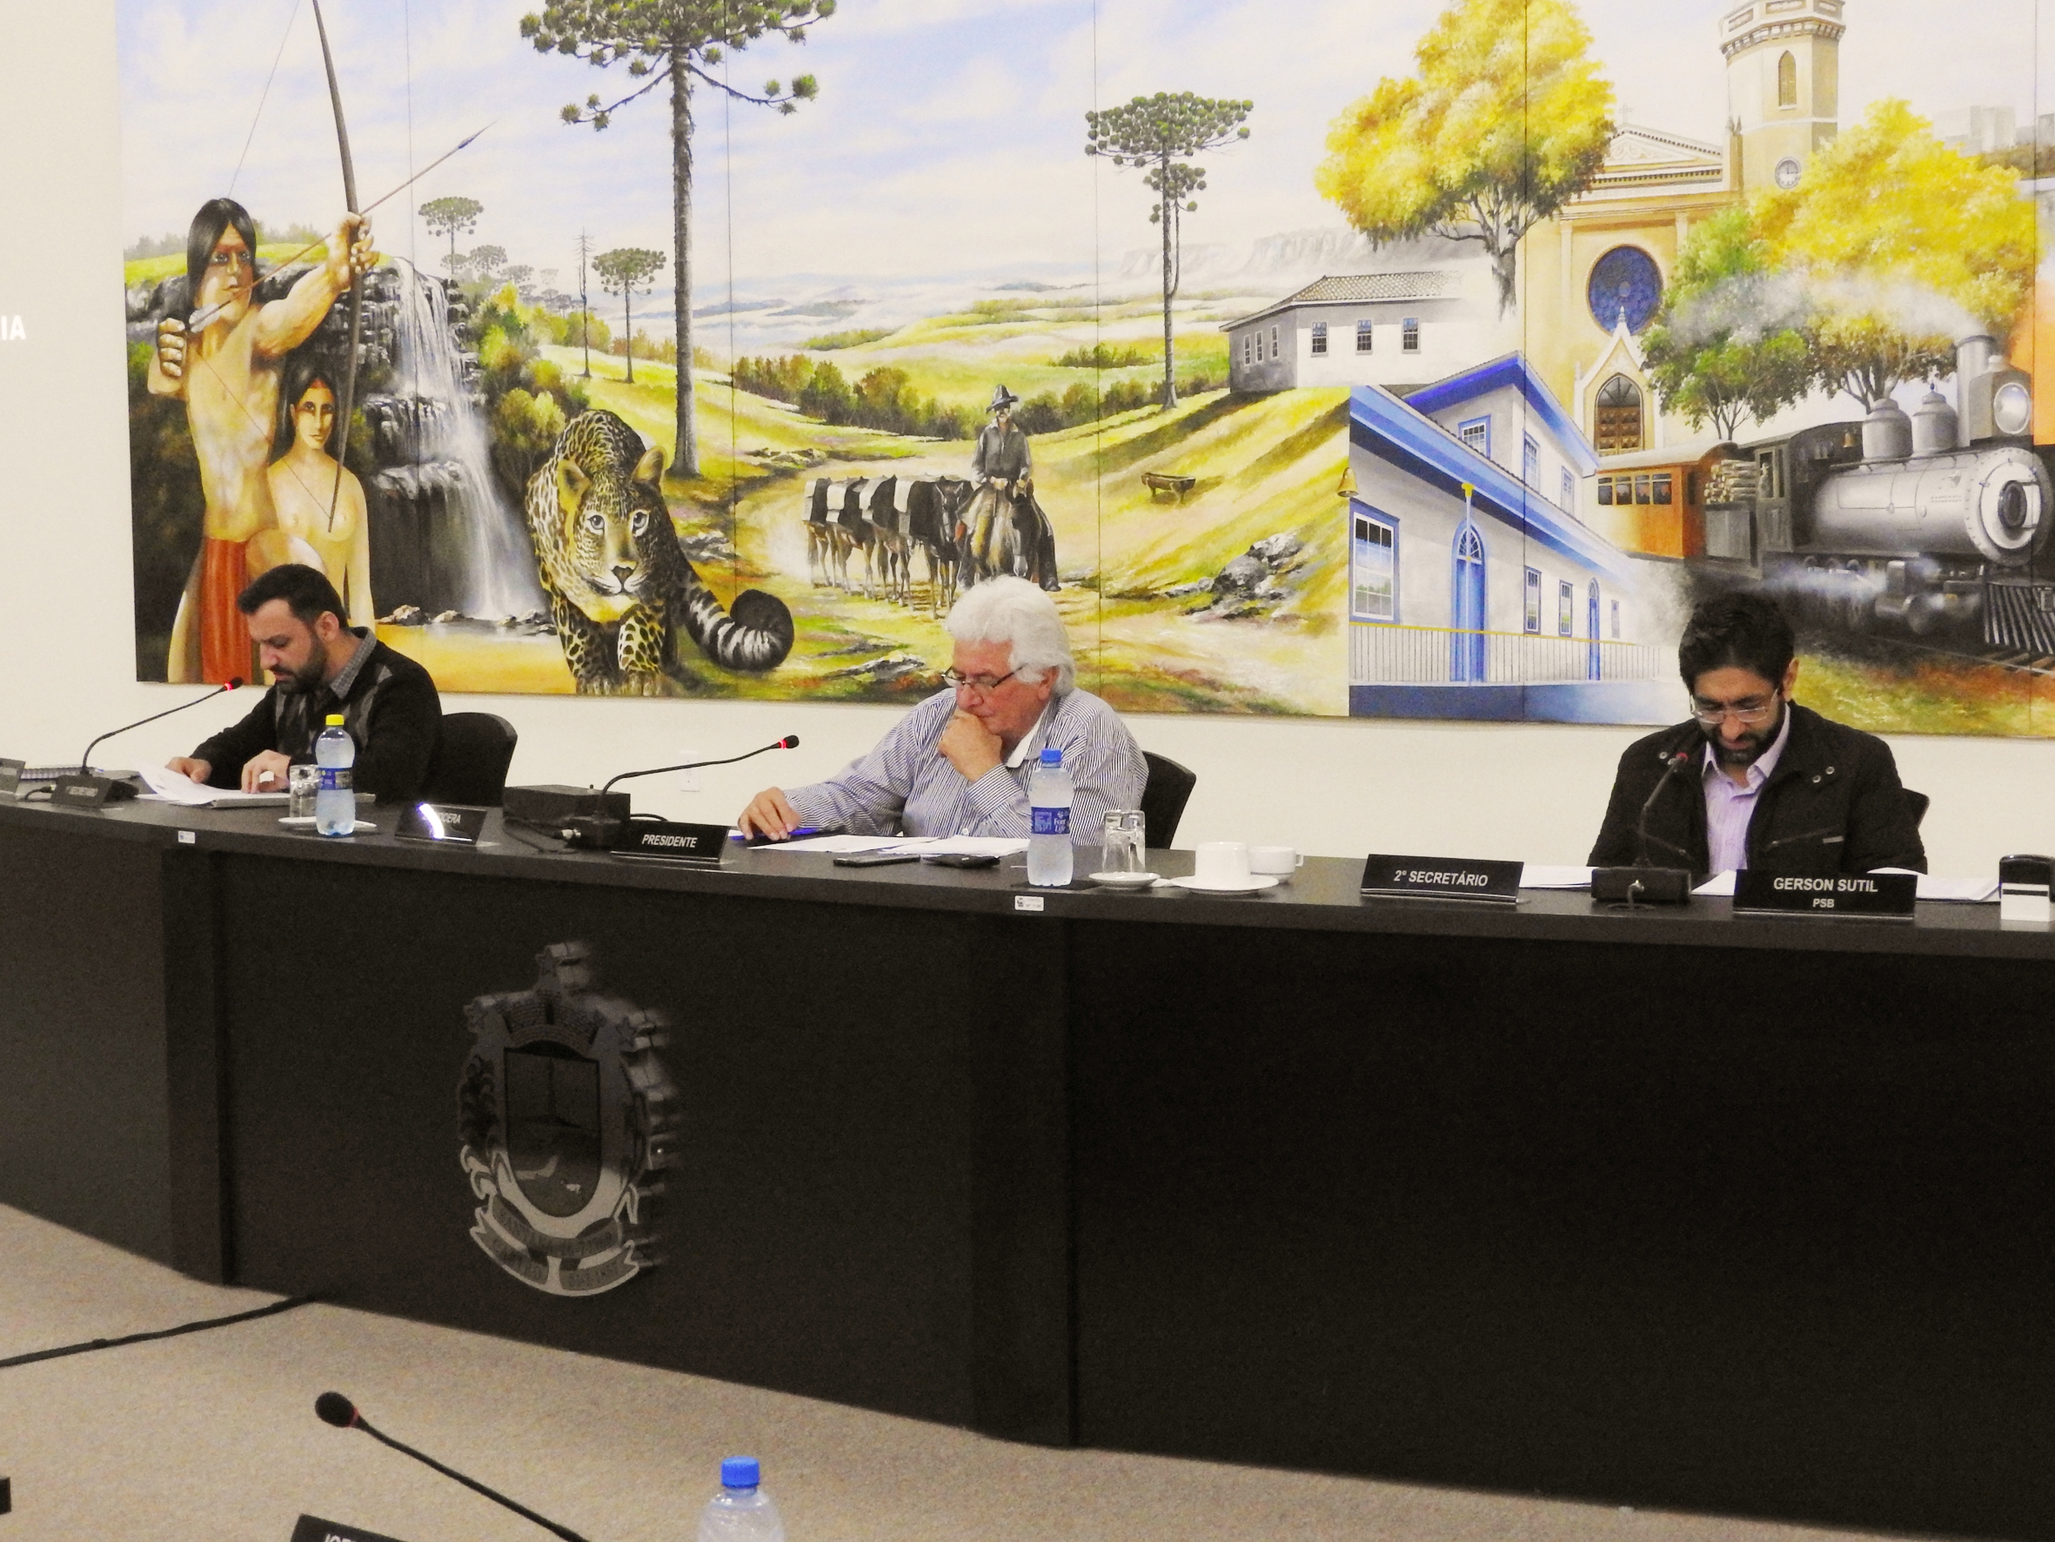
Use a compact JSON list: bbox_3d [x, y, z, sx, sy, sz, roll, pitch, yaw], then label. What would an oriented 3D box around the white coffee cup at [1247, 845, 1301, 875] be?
[{"bbox_3d":[0.374,0.141,5.333,0.083,0.050,0.068,-1,4,0],"label":"white coffee cup"}]

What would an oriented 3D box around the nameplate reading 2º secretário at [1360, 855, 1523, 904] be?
[{"bbox_3d":[0.601,0.152,5.122,0.247,0.057,0.050,2,5,32],"label":"nameplate reading 2º secretário"}]

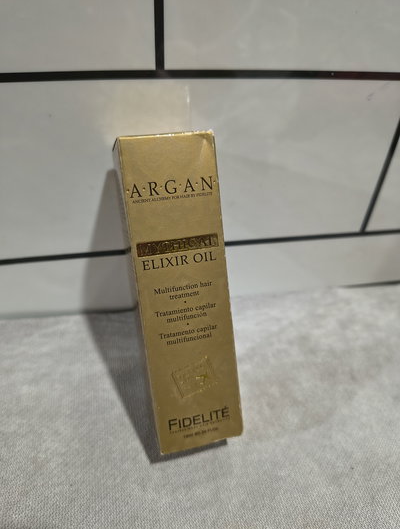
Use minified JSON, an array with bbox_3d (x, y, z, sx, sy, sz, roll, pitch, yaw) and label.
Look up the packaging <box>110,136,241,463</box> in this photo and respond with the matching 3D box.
[{"bbox_3d":[-0.008,0.010,0.139,0.030,0.108,0.030,-9,11,-14],"label":"packaging"}]

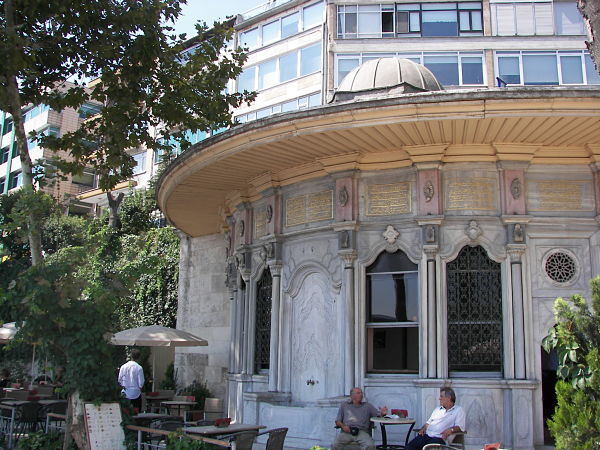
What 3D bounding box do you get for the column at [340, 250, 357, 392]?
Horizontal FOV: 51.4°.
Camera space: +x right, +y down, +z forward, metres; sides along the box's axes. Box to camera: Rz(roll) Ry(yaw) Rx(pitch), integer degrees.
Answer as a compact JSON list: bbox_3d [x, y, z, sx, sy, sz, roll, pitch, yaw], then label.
[{"bbox_3d":[0.889,1.724,11.261,0.280,2.598,0.260,1,-12,0],"label":"column"}]

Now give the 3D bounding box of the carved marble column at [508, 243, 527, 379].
[{"bbox_3d":[3.664,1.416,10.452,0.280,2.247,0.260,1,-12,-1],"label":"carved marble column"}]

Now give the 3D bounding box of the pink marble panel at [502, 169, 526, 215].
[{"bbox_3d":[3.724,-0.550,10.858,0.345,0.810,0.120,1,-12,0],"label":"pink marble panel"}]

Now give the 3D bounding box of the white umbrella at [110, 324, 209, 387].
[{"bbox_3d":[-2.968,3.129,12.718,2.050,2.156,2.050,1,-12,0],"label":"white umbrella"}]

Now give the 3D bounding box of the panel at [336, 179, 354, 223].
[{"bbox_3d":[0.858,-0.452,11.602,0.345,0.810,0.120,-7,-15,34],"label":"panel"}]

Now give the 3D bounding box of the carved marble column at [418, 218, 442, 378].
[{"bbox_3d":[2.259,1.226,10.679,0.330,2.724,0.270,-3,-13,18],"label":"carved marble column"}]

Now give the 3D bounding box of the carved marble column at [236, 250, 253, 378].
[{"bbox_3d":[-1.236,1.889,13.837,0.260,2.774,0.300,6,-13,-21],"label":"carved marble column"}]

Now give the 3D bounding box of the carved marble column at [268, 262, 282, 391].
[{"bbox_3d":[-0.505,2.025,12.618,0.220,2.578,0.220,1,-12,0],"label":"carved marble column"}]

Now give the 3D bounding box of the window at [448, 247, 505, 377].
[{"bbox_3d":[2.950,1.394,10.520,0.910,2.129,0.120,0,-12,4],"label":"window"}]

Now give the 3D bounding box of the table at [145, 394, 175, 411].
[{"bbox_3d":[-2.733,3.715,12.031,0.660,0.740,0.660,1,-12,0],"label":"table"}]

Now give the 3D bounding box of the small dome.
[{"bbox_3d":[2.266,-3.523,15.684,2.641,1.320,2.641,-1,-12,10],"label":"small dome"}]

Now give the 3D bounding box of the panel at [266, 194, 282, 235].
[{"bbox_3d":[-0.550,-0.189,13.037,0.140,0.810,0.345,9,-14,-32],"label":"panel"}]

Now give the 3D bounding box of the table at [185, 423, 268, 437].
[{"bbox_3d":[-0.908,2.794,7.374,0.600,0.730,0.900,-8,-15,37],"label":"table"}]

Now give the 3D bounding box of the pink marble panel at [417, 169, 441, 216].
[{"bbox_3d":[2.228,-0.565,10.794,0.381,0.822,0.120,-2,-12,15],"label":"pink marble panel"}]

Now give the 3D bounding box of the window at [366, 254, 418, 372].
[{"bbox_3d":[1.619,1.497,10.951,0.947,2.126,0.120,-4,-13,23],"label":"window"}]

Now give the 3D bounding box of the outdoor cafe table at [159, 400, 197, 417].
[{"bbox_3d":[-2.129,3.486,10.869,0.660,0.740,0.660,1,-12,0],"label":"outdoor cafe table"}]

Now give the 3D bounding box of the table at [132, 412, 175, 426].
[{"bbox_3d":[-2.017,3.062,8.727,0.640,0.730,0.640,-8,-15,37],"label":"table"}]

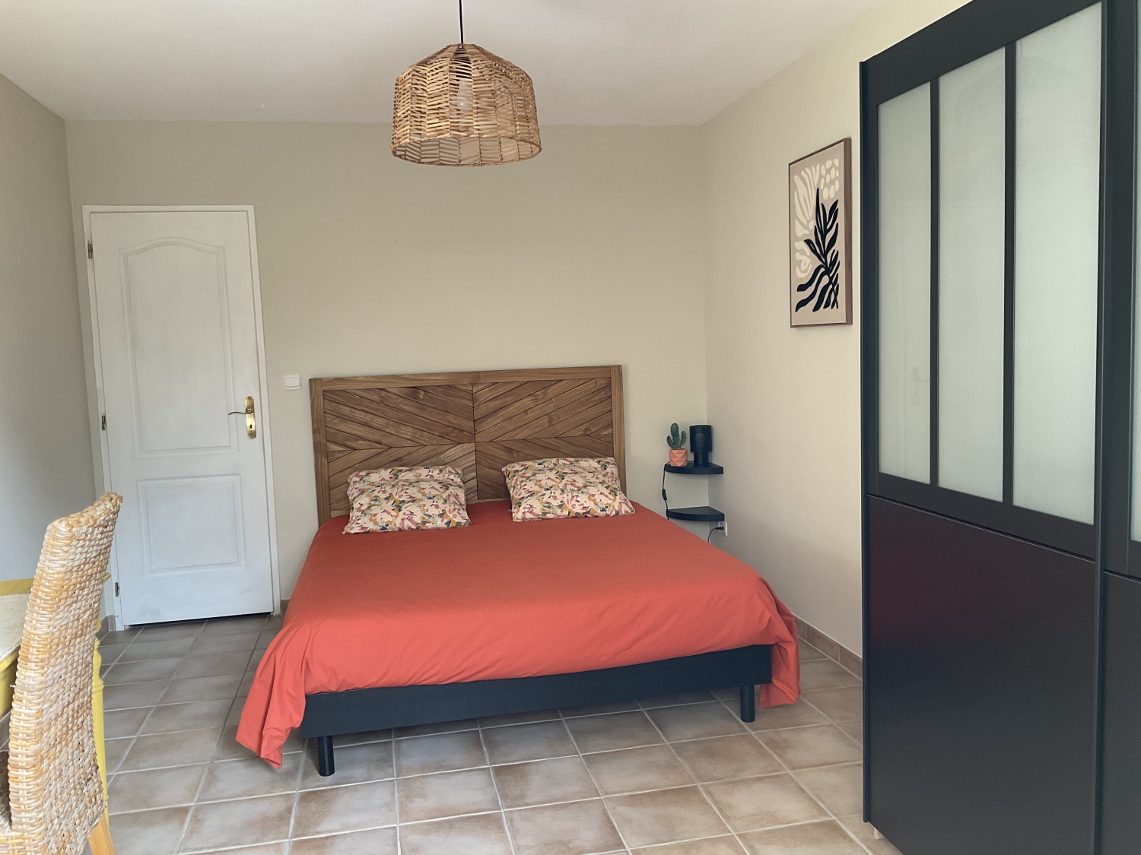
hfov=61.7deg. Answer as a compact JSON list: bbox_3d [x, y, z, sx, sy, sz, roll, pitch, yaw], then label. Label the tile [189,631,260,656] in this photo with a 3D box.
[{"bbox_3d":[-1.644,1.034,4.546,0.298,0.010,0.298,-3,6,-12],"label":"tile"}]

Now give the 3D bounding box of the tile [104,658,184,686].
[{"bbox_3d":[-1.880,1.077,4.188,0.298,0.010,0.298,-3,6,-12],"label":"tile"}]

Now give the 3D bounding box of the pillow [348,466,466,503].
[{"bbox_3d":[-0.824,0.347,4.821,0.600,0.400,0.160,-3,-38,-12],"label":"pillow"}]

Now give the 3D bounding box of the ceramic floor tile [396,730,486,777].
[{"bbox_3d":[-0.442,1.114,3.248,0.296,0.012,0.296,-3,6,-12],"label":"ceramic floor tile"}]

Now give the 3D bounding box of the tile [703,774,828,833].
[{"bbox_3d":[0.571,1.107,2.820,0.297,0.010,0.297,-3,5,-12],"label":"tile"}]

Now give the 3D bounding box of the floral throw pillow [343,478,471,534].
[{"bbox_3d":[-0.785,0.365,4.607,0.572,0.128,0.486,-3,24,-12],"label":"floral throw pillow"}]

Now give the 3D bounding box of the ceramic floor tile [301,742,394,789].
[{"bbox_3d":[-0.739,1.129,3.185,0.298,0.010,0.298,-3,6,-12],"label":"ceramic floor tile"}]

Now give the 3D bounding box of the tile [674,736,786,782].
[{"bbox_3d":[0.513,1.087,3.132,0.298,0.010,0.298,-3,6,-12],"label":"tile"}]

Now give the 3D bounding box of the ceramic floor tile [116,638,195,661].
[{"bbox_3d":[-1.930,1.046,4.457,0.297,0.010,0.297,-3,5,-12],"label":"ceramic floor tile"}]

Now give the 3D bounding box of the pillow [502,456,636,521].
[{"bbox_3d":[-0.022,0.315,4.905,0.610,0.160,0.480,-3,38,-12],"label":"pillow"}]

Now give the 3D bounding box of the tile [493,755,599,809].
[{"bbox_3d":[-0.082,1.121,3.010,0.298,0.010,0.298,-3,6,-12],"label":"tile"}]

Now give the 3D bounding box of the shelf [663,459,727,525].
[{"bbox_3d":[0.684,0.356,5.269,0.246,0.298,0.252,-3,6,-12],"label":"shelf"}]

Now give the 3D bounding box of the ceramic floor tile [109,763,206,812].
[{"bbox_3d":[-1.335,1.165,3.066,0.296,0.012,0.296,-3,6,-12],"label":"ceramic floor tile"}]

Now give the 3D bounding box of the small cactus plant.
[{"bbox_3d":[0.587,0.050,5.266,0.112,0.146,0.075,-3,6,-12],"label":"small cactus plant"}]

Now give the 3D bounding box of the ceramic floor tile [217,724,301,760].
[{"bbox_3d":[-1.098,1.120,3.421,0.298,0.010,0.298,-3,6,-12],"label":"ceramic floor tile"}]

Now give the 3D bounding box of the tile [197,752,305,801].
[{"bbox_3d":[-1.030,1.139,3.106,0.297,0.010,0.297,-3,5,-12],"label":"tile"}]

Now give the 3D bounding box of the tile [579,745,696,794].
[{"bbox_3d":[0.214,1.106,3.074,0.296,0.012,0.296,-3,6,-12],"label":"tile"}]

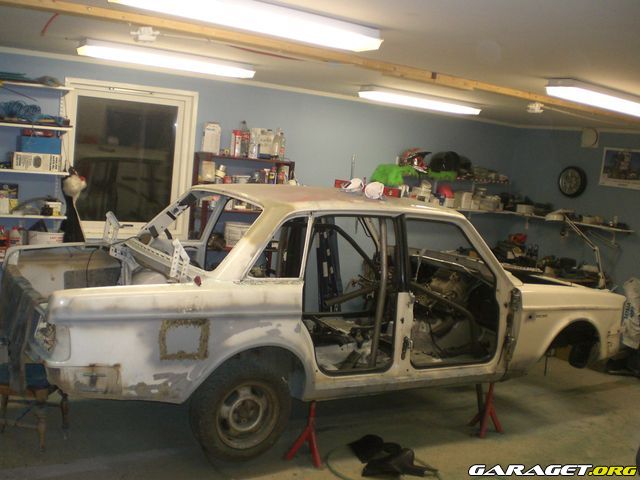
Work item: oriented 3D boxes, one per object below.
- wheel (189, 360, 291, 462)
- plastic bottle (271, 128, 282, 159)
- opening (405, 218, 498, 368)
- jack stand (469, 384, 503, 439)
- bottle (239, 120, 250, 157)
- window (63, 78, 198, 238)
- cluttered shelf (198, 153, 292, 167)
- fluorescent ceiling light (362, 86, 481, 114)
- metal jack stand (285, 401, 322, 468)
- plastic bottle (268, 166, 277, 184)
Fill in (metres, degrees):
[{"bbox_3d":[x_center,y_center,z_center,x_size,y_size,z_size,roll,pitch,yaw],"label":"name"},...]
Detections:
[{"bbox_3d":[-0.462,1.033,4.203,0.610,0.610,0.190,2,8,-28],"label":"wheel"},{"bbox_3d":[-0.408,-0.905,6.590,0.075,0.270,0.075,6,7,-1],"label":"plastic bottle"},{"bbox_3d":[0.903,0.359,4.737,0.860,0.970,0.180,2,8,-28],"label":"opening"},{"bbox_3d":[1.169,1.202,4.968,0.220,0.390,0.220,2,8,-28],"label":"jack stand"},{"bbox_3d":[-0.683,-0.922,6.401,0.085,0.325,0.085,6,7,-1],"label":"bottle"},{"bbox_3d":[-1.626,-0.685,5.980,1.150,1.290,0.100,1,8,-34],"label":"window"},{"bbox_3d":[-0.664,-0.746,6.435,0.880,0.050,0.280,1,8,-34],"label":"cluttered shelf"},{"bbox_3d":[0.914,-1.241,6.295,1.250,0.090,0.180,1,8,-31],"label":"fluorescent ceiling light"},{"bbox_3d":[-0.096,1.164,4.259,0.220,0.390,0.220,2,8,-28],"label":"metal jack stand"},{"bbox_3d":[-0.451,-0.591,6.645,0.060,0.190,0.060,1,8,-34],"label":"plastic bottle"}]

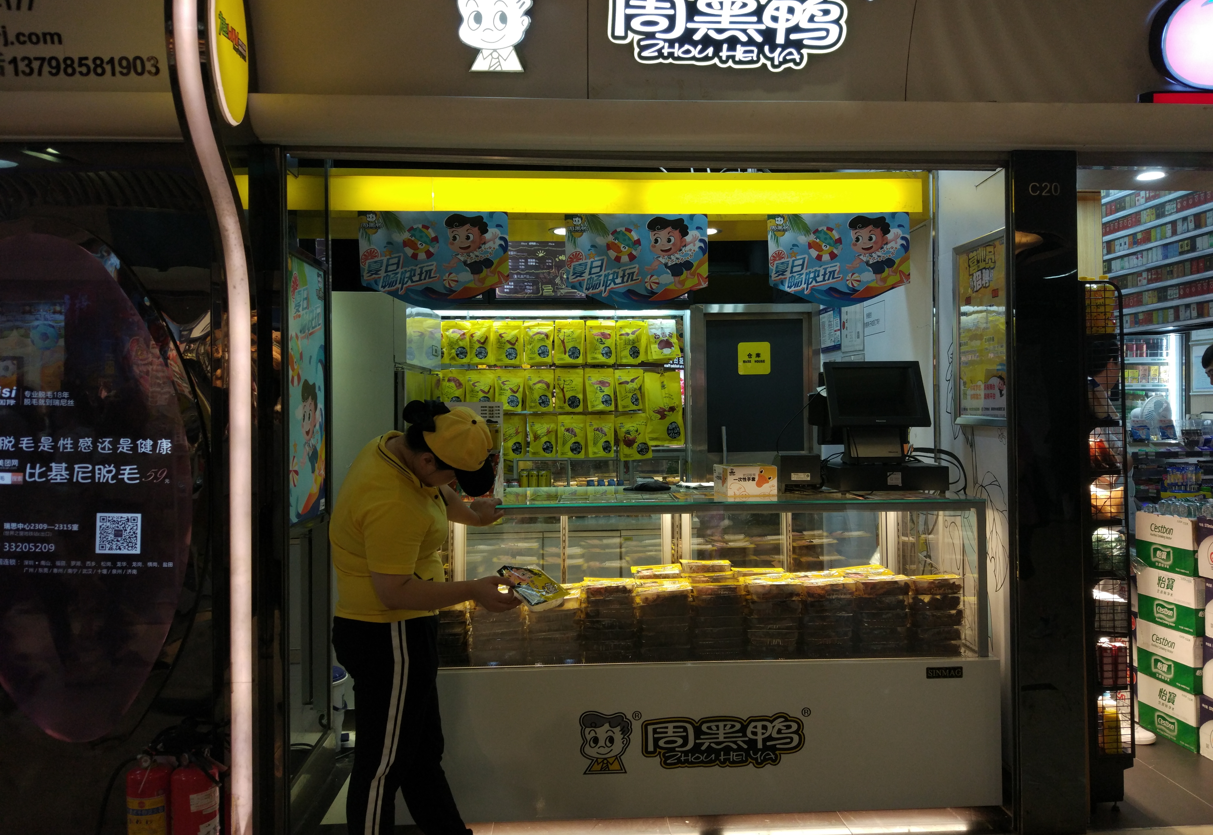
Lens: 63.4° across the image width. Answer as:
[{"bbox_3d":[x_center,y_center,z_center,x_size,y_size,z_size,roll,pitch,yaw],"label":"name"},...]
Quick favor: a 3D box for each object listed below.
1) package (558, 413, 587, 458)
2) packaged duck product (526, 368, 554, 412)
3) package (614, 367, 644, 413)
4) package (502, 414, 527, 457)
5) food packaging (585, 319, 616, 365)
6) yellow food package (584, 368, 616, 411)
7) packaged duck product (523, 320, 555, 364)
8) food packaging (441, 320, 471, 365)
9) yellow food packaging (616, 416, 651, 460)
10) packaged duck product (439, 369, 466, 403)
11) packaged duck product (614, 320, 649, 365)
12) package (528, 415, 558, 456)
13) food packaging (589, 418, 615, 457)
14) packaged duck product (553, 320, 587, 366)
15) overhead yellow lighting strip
[{"bbox_3d":[-0.176,0.097,5.090,0.142,0.221,0.045,0,-1,-3],"label":"package"},{"bbox_3d":[-0.364,-0.156,5.388,0.161,0.235,0.040,-1,0,-3],"label":"packaged duck product"},{"bbox_3d":[0.122,-0.141,5.107,0.150,0.227,0.045,0,-1,-3],"label":"package"},{"bbox_3d":[-0.487,0.093,5.072,0.143,0.228,0.045,0,-1,-3],"label":"package"},{"bbox_3d":[-0.029,-0.390,5.098,0.151,0.230,0.045,0,-1,-3],"label":"food packaging"},{"bbox_3d":[-0.034,-0.151,5.408,0.164,0.235,0.040,-1,0,-3],"label":"yellow food package"},{"bbox_3d":[-0.372,-0.414,5.388,0.169,0.238,0.040,-1,0,-3],"label":"packaged duck product"},{"bbox_3d":[-0.772,-0.387,5.055,0.147,0.228,0.045,0,-1,-3],"label":"food packaging"},{"bbox_3d":[0.146,0.112,5.388,0.176,0.243,0.040,-1,0,-3],"label":"yellow food packaging"},{"bbox_3d":[-0.844,-0.145,5.359,0.150,0.234,0.040,-1,0,-3],"label":"packaged duck product"},{"bbox_3d":[0.139,-0.416,5.419,0.174,0.244,0.040,-1,0,-3],"label":"packaged duck product"},{"bbox_3d":[-0.329,0.098,5.081,0.145,0.214,0.045,0,-1,-3],"label":"package"},{"bbox_3d":[-0.026,0.110,5.408,0.151,0.225,0.040,-1,0,-3],"label":"food packaging"},{"bbox_3d":[-0.188,-0.388,5.089,0.157,0.232,0.045,0,-1,-3],"label":"packaged duck product"},{"bbox_3d":[-0.051,-0.971,4.286,2.870,0.185,0.160,-1,0,-3],"label":"overhead yellow lighting strip"}]

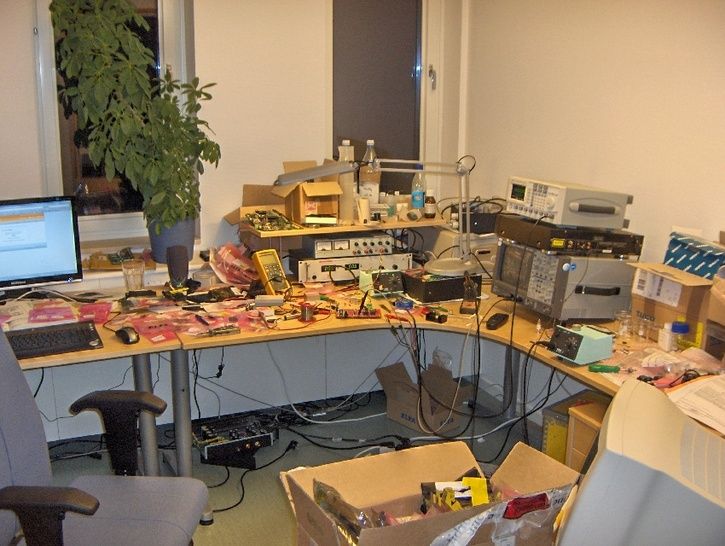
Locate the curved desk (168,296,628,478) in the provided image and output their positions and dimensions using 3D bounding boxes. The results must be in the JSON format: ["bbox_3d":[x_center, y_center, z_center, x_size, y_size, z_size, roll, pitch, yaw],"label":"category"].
[{"bbox_3d":[0.298,0.510,2.676,1.705,0.730,1.770,-5,14,-22],"label":"curved desk"}]

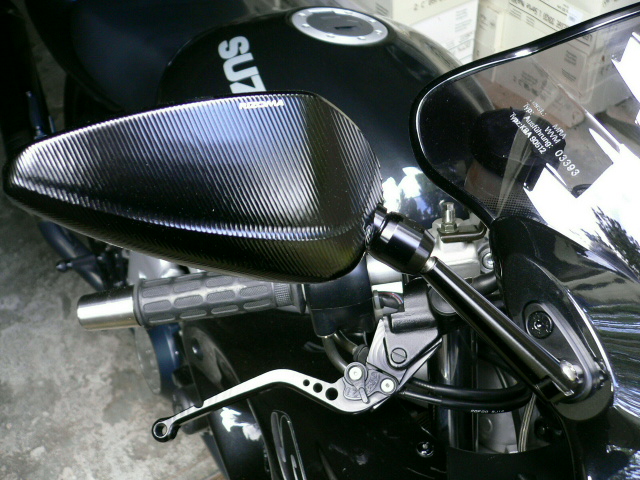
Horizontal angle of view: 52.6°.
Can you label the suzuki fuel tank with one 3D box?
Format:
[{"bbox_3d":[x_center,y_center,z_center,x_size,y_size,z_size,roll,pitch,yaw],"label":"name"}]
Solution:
[{"bbox_3d":[-0.003,-0.164,0.816,0.360,0.260,0.500,-7,42,-20],"label":"suzuki fuel tank"}]

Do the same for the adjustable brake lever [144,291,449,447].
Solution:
[{"bbox_3d":[-0.016,0.092,0.465,0.206,0.032,0.092,-8,65,3],"label":"adjustable brake lever"}]

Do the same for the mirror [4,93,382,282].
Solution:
[{"bbox_3d":[-0.068,-0.029,0.360,0.200,0.095,0.050,4,29,-4],"label":"mirror"}]

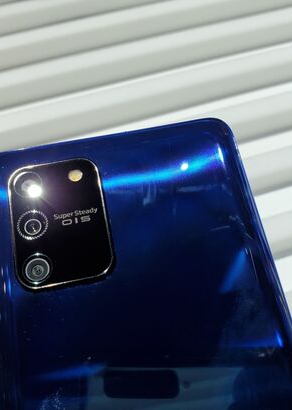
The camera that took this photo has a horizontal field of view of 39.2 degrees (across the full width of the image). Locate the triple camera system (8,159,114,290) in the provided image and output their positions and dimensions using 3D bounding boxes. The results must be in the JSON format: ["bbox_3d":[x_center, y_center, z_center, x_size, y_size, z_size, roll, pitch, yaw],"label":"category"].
[{"bbox_3d":[-0.023,0.004,0.109,0.025,0.002,0.034,-11,70,-3],"label":"triple camera system"}]

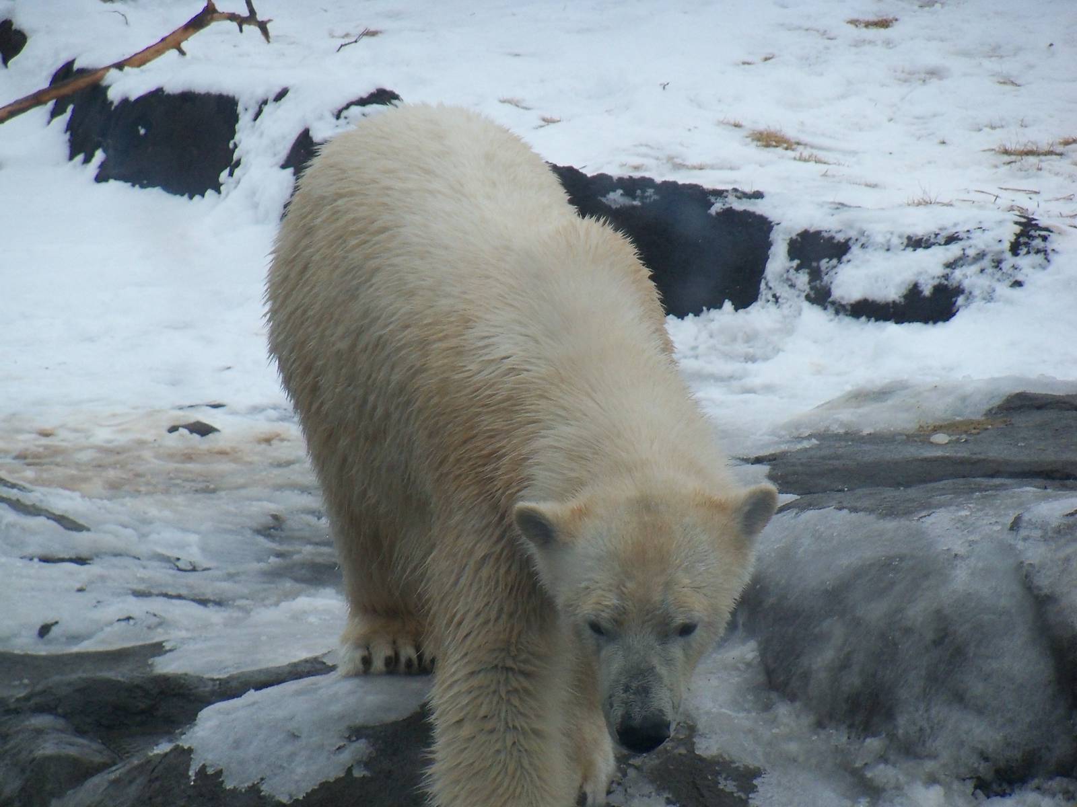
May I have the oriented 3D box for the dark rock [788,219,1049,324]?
[{"bbox_3d":[0.827,-0.287,14.000,0.569,0.172,0.270,0,13,0],"label":"dark rock"}]

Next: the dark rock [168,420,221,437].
[{"bbox_3d":[-0.705,0.053,13.200,0.109,0.040,0.070,0,13,0],"label":"dark rock"}]

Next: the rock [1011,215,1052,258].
[{"bbox_3d":[1.079,-0.367,14.100,0.090,0.078,0.080,0,13,0],"label":"rock"}]

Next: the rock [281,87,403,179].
[{"bbox_3d":[-0.451,-0.622,14.800,0.292,0.190,0.210,0,13,0],"label":"rock"}]

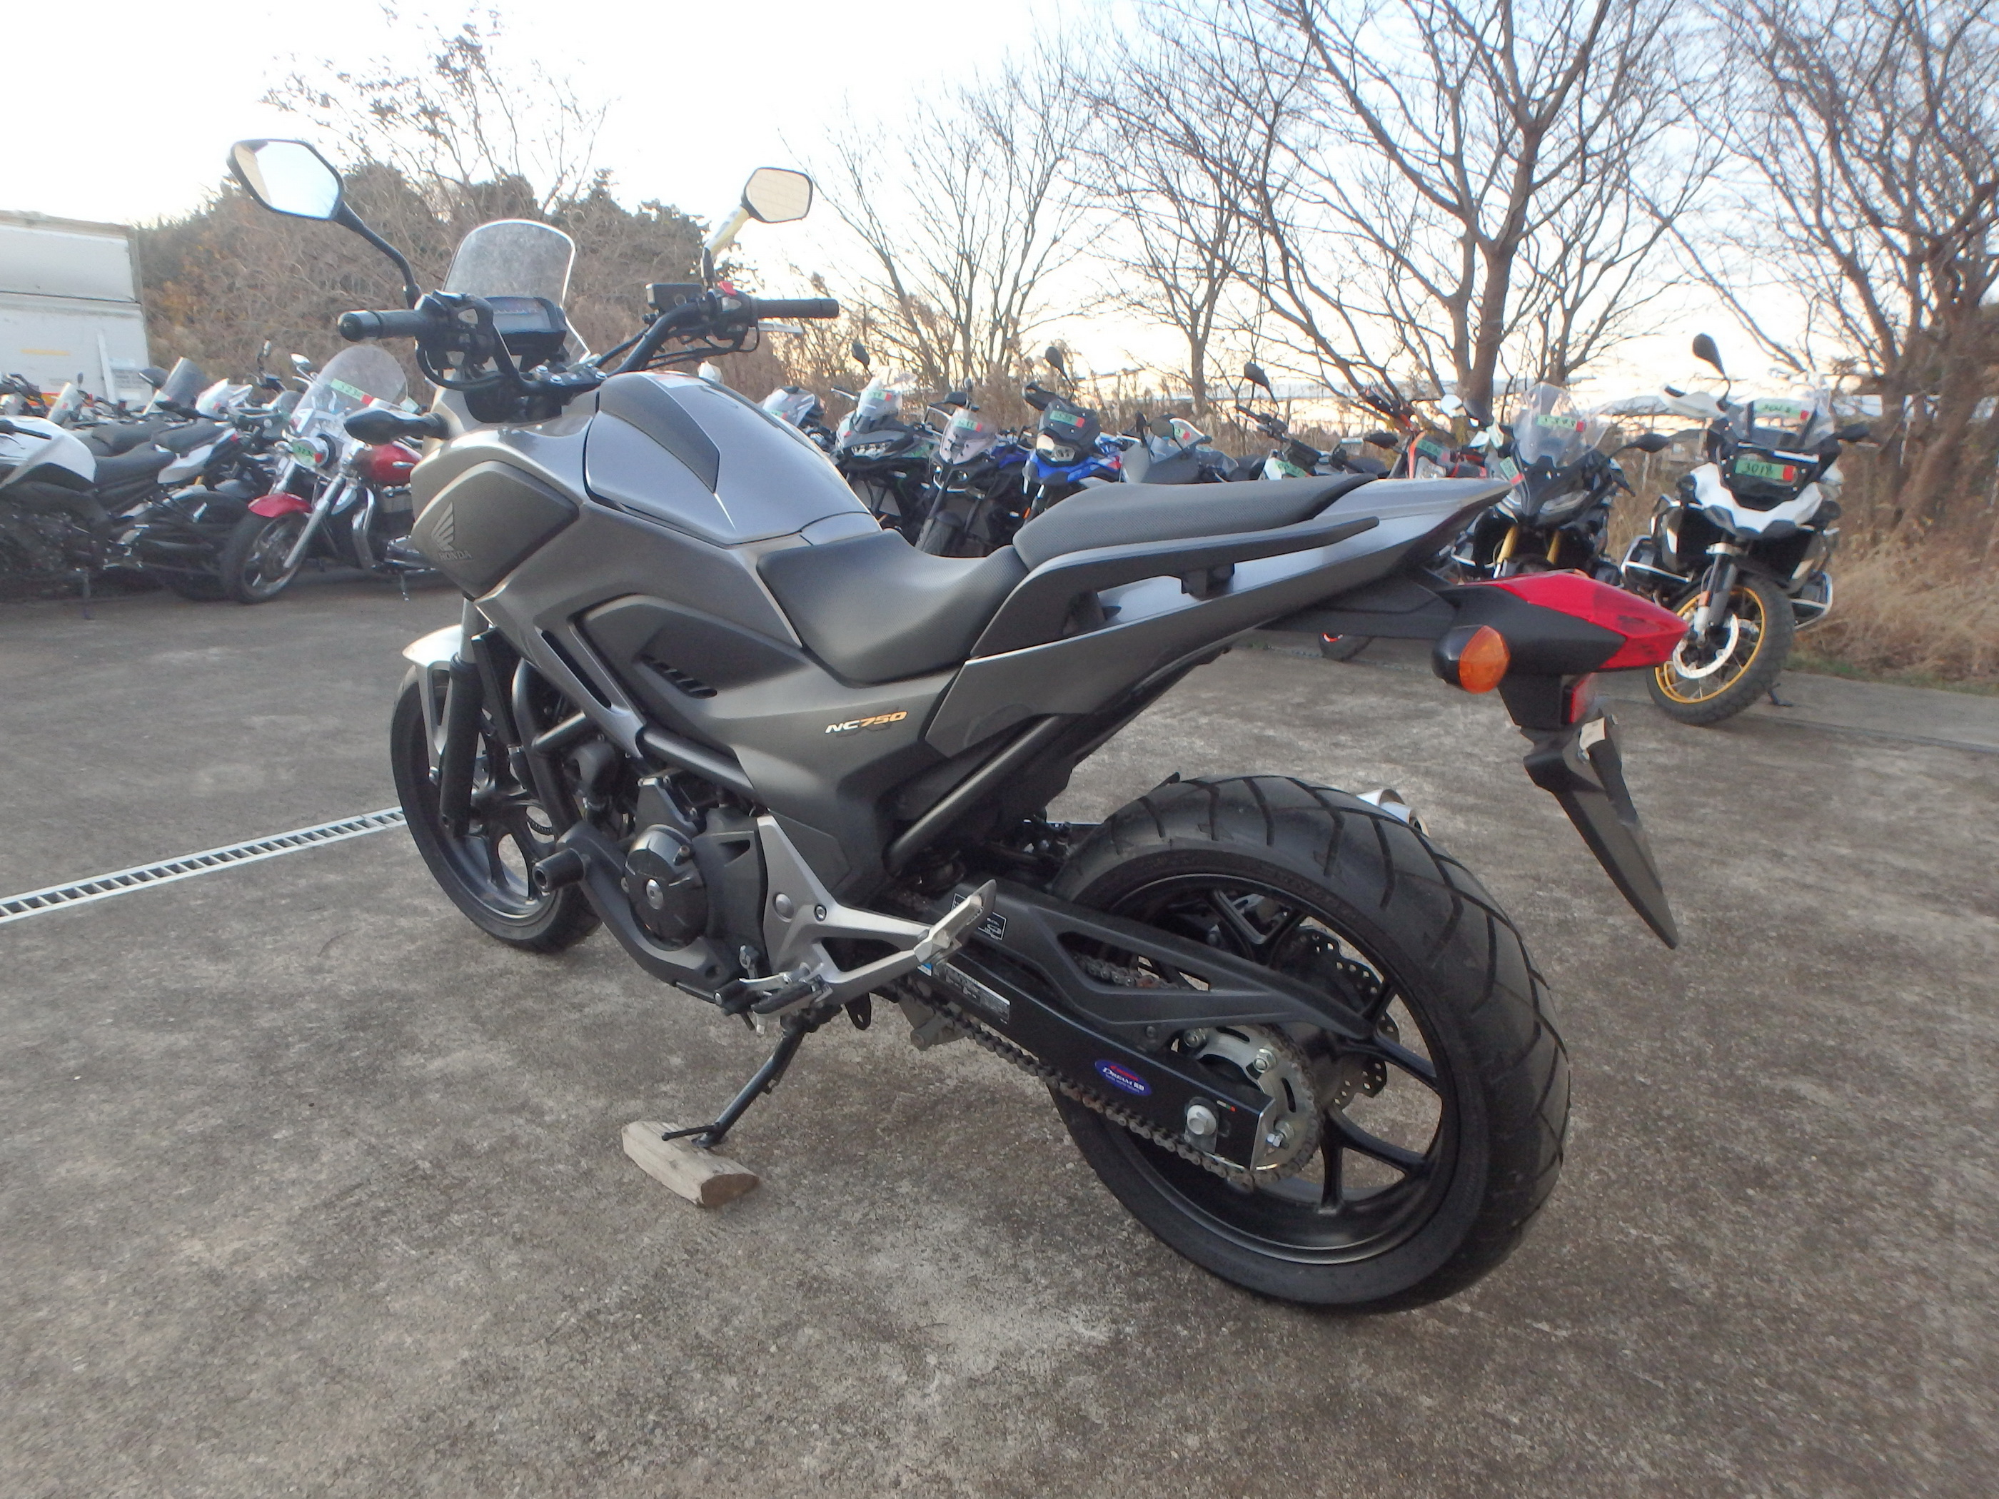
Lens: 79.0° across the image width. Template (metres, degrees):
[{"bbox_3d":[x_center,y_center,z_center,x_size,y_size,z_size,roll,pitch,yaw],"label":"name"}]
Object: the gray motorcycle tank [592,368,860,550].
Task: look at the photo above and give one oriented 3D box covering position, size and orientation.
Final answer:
[{"bbox_3d":[-0.347,-0.398,1.601,0.410,0.205,0.280,11,24,35],"label":"gray motorcycle tank"}]

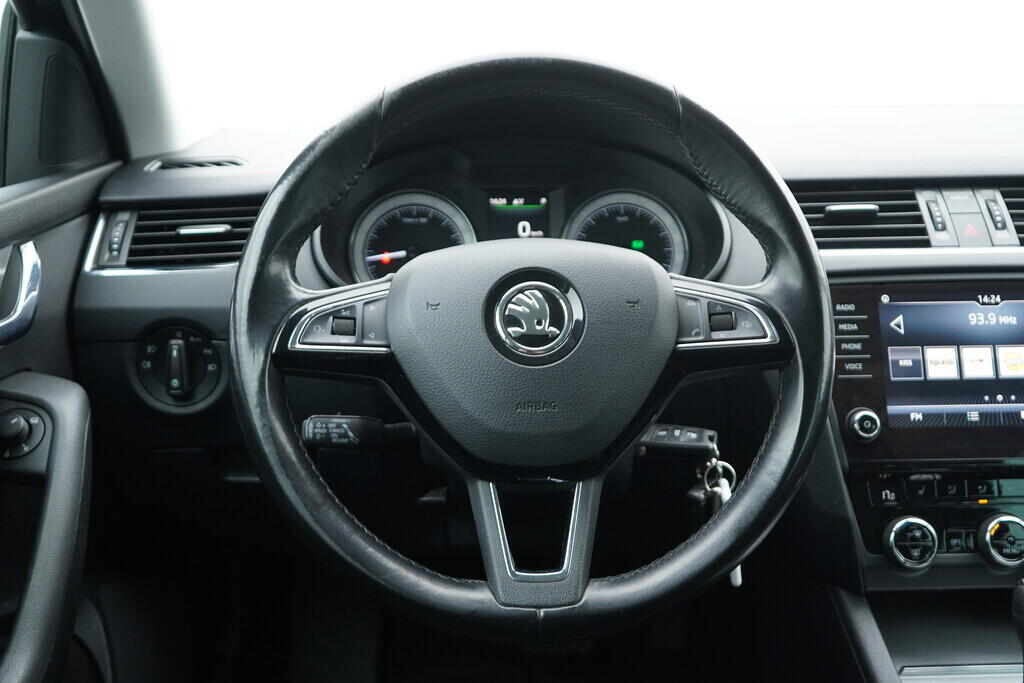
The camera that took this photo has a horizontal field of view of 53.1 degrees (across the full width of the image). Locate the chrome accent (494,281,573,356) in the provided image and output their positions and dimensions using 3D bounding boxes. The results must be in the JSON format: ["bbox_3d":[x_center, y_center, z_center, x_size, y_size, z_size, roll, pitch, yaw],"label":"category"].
[{"bbox_3d":[0.013,-0.014,0.620,0.047,0.047,0.009,-1,-15,0],"label":"chrome accent"}]

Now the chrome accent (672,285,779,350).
[{"bbox_3d":[0.131,-0.015,0.630,0.061,0.040,0.014,-1,-15,0],"label":"chrome accent"}]

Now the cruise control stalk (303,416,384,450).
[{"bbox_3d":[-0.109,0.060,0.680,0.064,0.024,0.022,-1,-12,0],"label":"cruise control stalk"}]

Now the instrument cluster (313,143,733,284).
[{"bbox_3d":[0.008,-0.095,0.820,0.330,0.125,0.100,-1,-5,0],"label":"instrument cluster"}]

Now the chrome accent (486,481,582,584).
[{"bbox_3d":[0.014,0.112,0.602,0.054,0.060,0.014,-1,-17,0],"label":"chrome accent"}]

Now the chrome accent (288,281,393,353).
[{"bbox_3d":[-0.106,-0.015,0.630,0.062,0.042,0.014,-1,-15,0],"label":"chrome accent"}]

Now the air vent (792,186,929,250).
[{"bbox_3d":[0.273,-0.100,0.815,0.114,0.047,0.035,-1,-6,0],"label":"air vent"}]

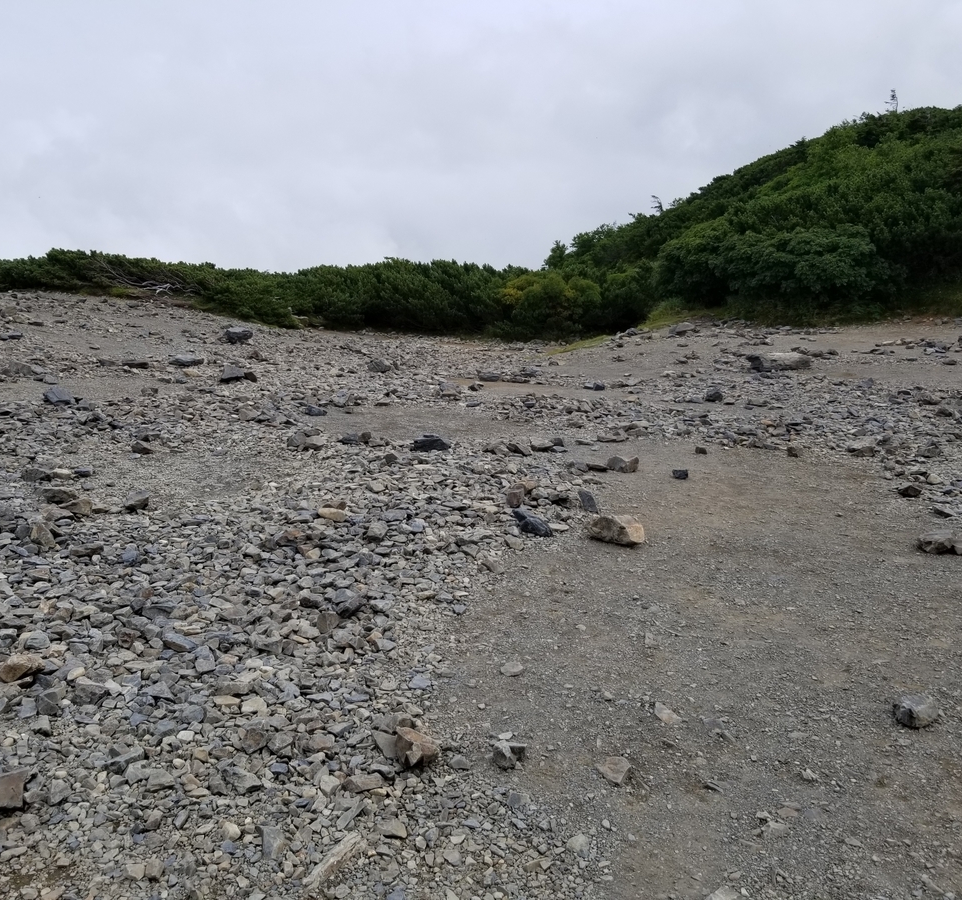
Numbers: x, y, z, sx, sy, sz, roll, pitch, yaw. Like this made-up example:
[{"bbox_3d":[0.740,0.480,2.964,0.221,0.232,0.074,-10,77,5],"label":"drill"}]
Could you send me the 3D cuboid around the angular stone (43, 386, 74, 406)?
[{"bbox_3d":[-5.110,-0.647,10.900,0.370,0.200,0.280,-1,3,-15],"label":"angular stone"}]

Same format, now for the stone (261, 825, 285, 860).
[{"bbox_3d":[-0.565,1.069,2.456,0.058,0.069,0.087,-1,5,-13],"label":"stone"}]

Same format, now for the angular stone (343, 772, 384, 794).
[{"bbox_3d":[-0.387,1.096,2.970,0.125,0.048,0.075,-1,3,-15],"label":"angular stone"}]

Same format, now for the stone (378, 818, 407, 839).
[{"bbox_3d":[-0.251,1.071,2.552,0.079,0.034,0.059,0,5,-6],"label":"stone"}]

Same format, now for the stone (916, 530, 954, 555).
[{"bbox_3d":[2.982,0.606,5.900,0.225,0.130,0.180,1,3,20],"label":"stone"}]

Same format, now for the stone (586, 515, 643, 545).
[{"bbox_3d":[0.910,0.545,6.100,0.360,0.180,0.250,1,4,25],"label":"stone"}]

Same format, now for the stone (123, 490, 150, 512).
[{"bbox_3d":[-2.286,0.342,5.982,0.148,0.130,0.126,-2,5,-21],"label":"stone"}]

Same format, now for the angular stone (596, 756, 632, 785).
[{"bbox_3d":[0.417,1.008,2.837,0.097,0.055,0.087,3,6,28],"label":"angular stone"}]

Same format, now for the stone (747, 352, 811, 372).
[{"bbox_3d":[5.153,-1.511,15.576,1.014,0.325,0.456,2,5,18],"label":"stone"}]

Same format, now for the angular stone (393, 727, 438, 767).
[{"bbox_3d":[-0.222,1.023,3.100,0.145,0.115,0.130,1,3,20],"label":"angular stone"}]

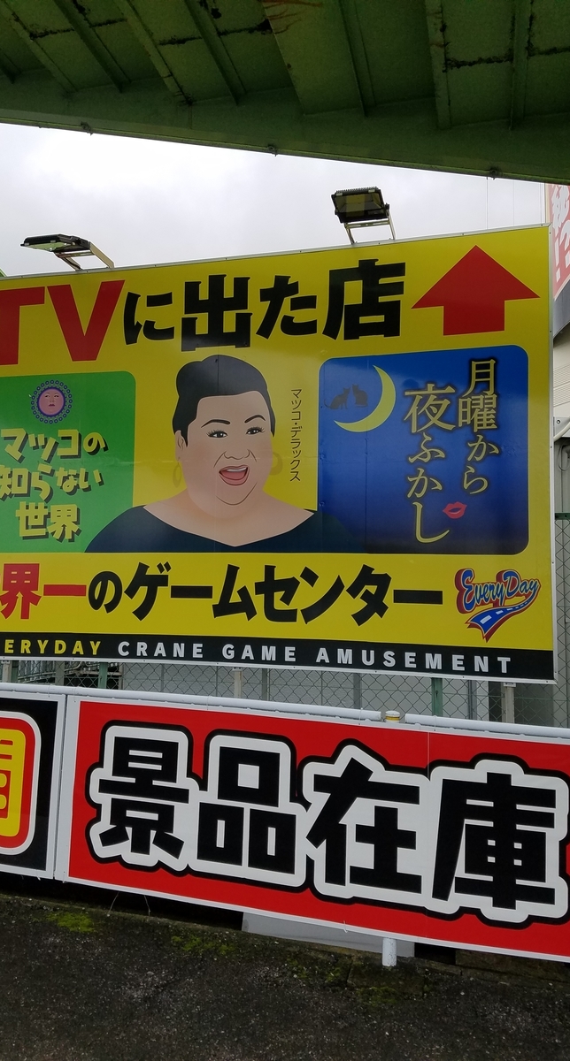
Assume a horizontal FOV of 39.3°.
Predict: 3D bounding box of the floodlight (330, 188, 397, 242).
[{"bbox_3d":[0.434,-1.719,4.308,0.285,0.120,0.540,0,-5,15],"label":"floodlight"}]

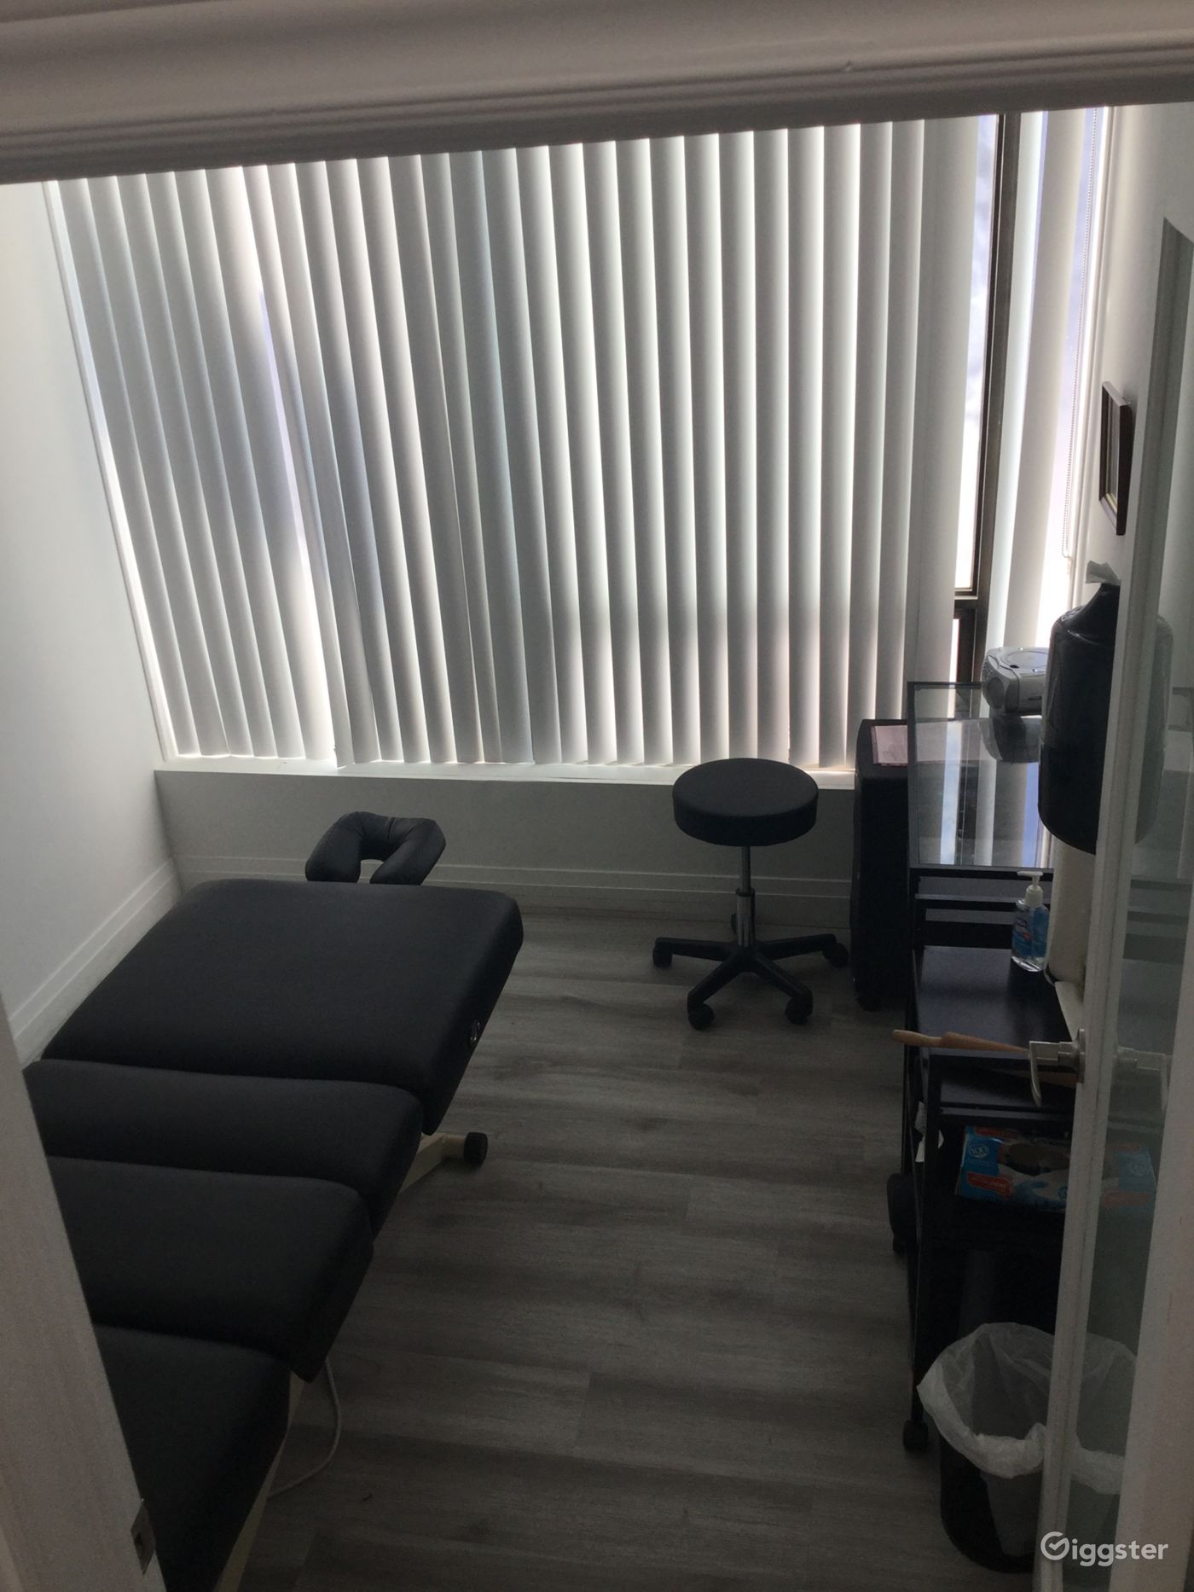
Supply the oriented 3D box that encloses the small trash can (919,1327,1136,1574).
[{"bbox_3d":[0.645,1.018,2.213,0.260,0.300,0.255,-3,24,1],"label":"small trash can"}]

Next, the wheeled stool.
[{"bbox_3d":[0.384,0.235,3.650,0.510,0.565,0.510,2,25,12],"label":"wheeled stool"}]

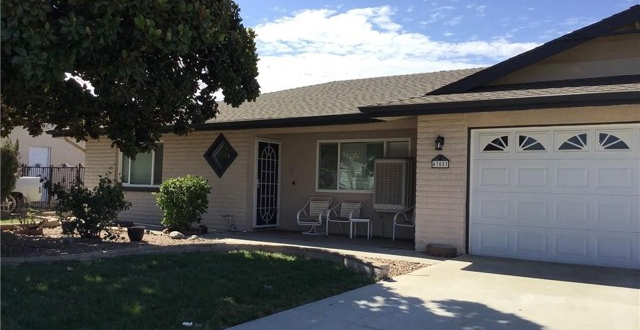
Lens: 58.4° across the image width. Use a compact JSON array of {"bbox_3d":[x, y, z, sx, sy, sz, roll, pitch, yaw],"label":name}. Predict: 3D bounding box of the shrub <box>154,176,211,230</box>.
[{"bbox_3d":[-3.143,0.872,13.150,1.220,1.260,1.150,2,-2,-9],"label":"shrub"}]

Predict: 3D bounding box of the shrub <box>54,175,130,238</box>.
[{"bbox_3d":[-4.347,0.793,10.950,1.400,1.180,1.200,2,-2,-17],"label":"shrub"}]

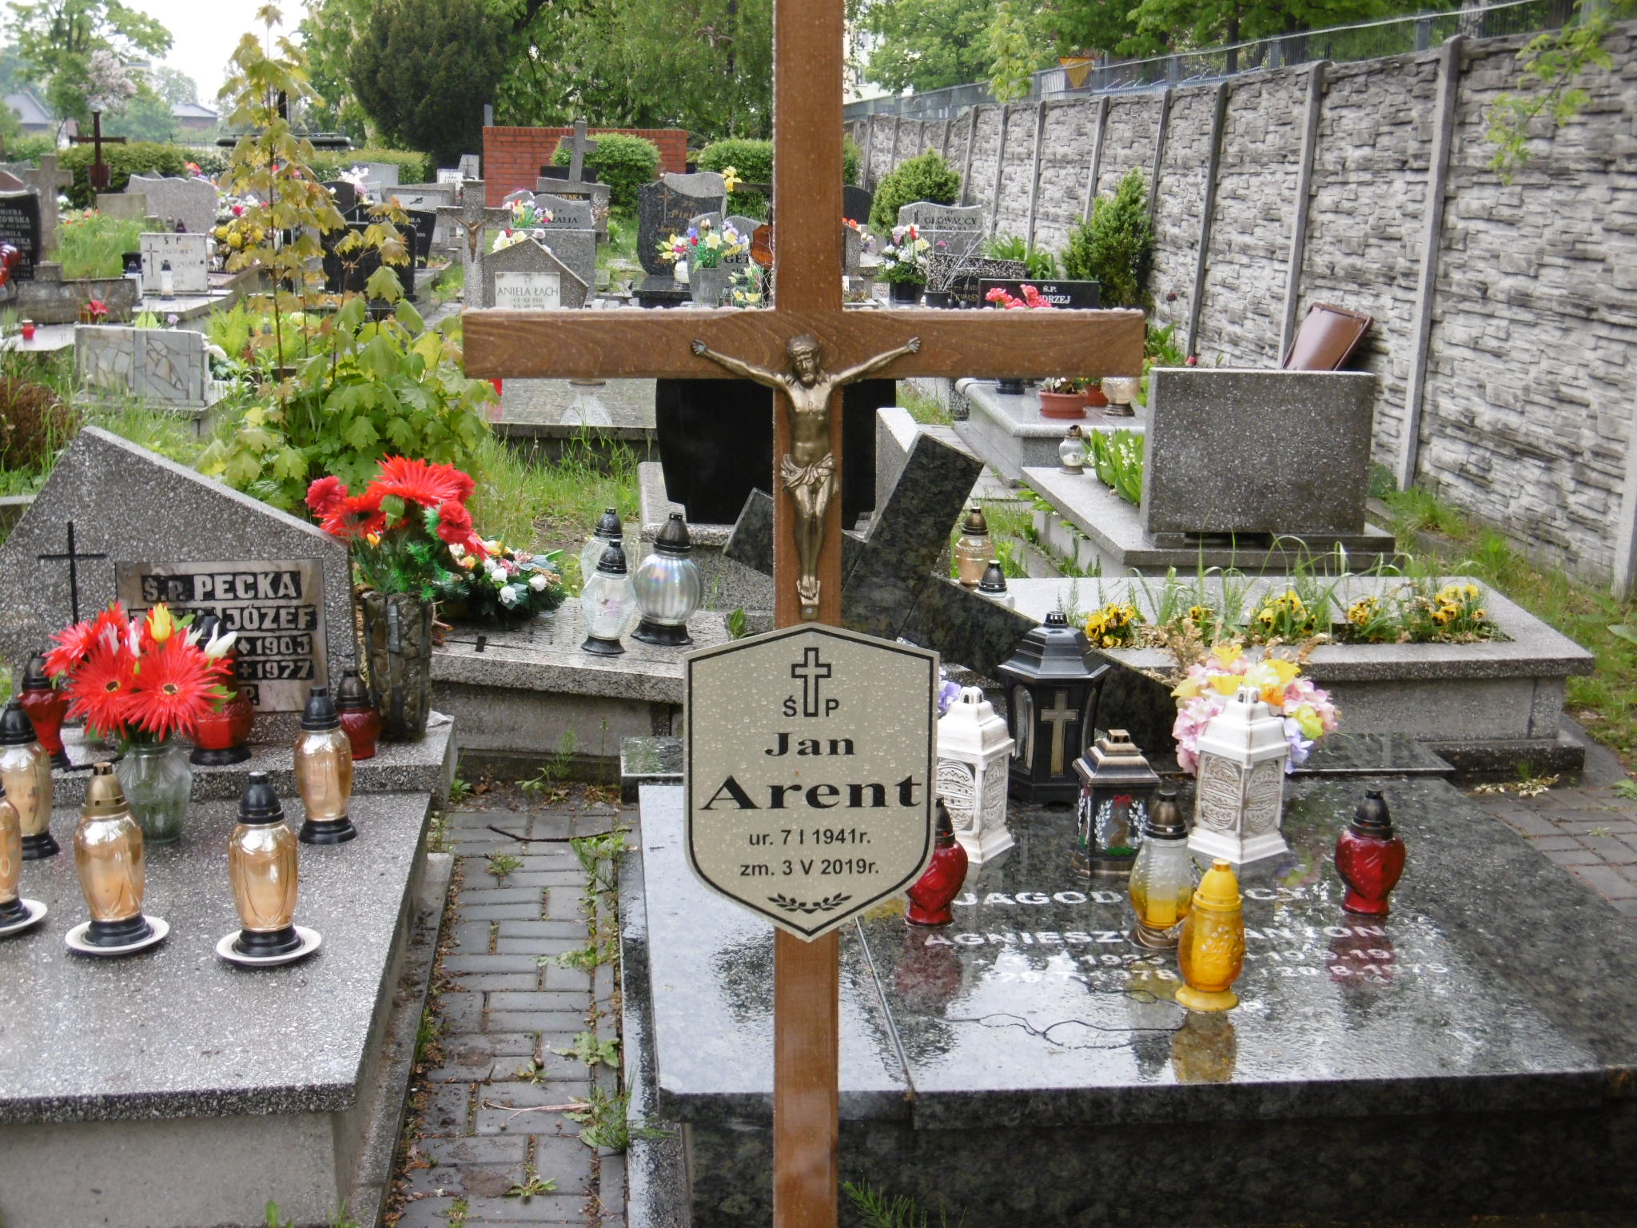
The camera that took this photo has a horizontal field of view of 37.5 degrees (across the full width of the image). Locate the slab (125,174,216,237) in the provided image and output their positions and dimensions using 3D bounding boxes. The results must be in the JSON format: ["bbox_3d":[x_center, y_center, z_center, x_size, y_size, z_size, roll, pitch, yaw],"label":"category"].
[{"bbox_3d":[-5.495,-3.420,20.566,0.761,0.620,0.100,-1,12,-5],"label":"slab"}]

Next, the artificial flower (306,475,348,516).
[{"bbox_3d":[-1.015,-0.244,4.978,0.084,0.084,0.078,2,11,6],"label":"artificial flower"}]

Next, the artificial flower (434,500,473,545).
[{"bbox_3d":[-0.796,-0.198,5.270,0.084,0.097,0.080,-2,12,-10],"label":"artificial flower"}]

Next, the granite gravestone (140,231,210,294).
[{"bbox_3d":[-4.615,-2.519,17.319,0.470,0.404,0.120,0,11,-5],"label":"granite gravestone"}]

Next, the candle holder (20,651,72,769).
[{"bbox_3d":[-1.700,0.208,5.297,0.113,0.246,0.102,-8,12,-17],"label":"candle holder"}]

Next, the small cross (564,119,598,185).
[{"bbox_3d":[-2.482,-4.792,25.000,0.375,0.666,0.100,5,11,-6],"label":"small cross"}]

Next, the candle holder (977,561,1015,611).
[{"bbox_3d":[0.480,-0.045,6.478,0.110,0.199,0.110,1,12,-5],"label":"candle holder"}]

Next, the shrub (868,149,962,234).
[{"bbox_3d":[0.884,-3.834,22.604,0.859,1.050,0.859,1,11,2],"label":"shrub"}]

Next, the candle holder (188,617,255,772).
[{"bbox_3d":[-1.279,0.153,5.116,0.139,0.316,0.139,-2,12,-5],"label":"candle holder"}]

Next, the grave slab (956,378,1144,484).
[{"bbox_3d":[1.161,-0.815,10.609,0.880,0.235,2.000,0,11,-5],"label":"grave slab"}]

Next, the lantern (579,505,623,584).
[{"bbox_3d":[-0.596,-0.152,6.710,0.150,0.291,0.150,3,12,-6],"label":"lantern"}]

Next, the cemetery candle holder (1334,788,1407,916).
[{"bbox_3d":[0.961,0.411,4.185,0.123,0.221,0.117,0,12,-5],"label":"cemetery candle holder"}]

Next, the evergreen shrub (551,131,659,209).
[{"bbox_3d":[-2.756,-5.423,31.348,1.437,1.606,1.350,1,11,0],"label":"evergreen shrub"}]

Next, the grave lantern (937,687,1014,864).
[{"bbox_3d":[0.311,0.324,5.063,0.155,0.350,0.155,7,13,30],"label":"grave lantern"}]

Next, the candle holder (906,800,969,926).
[{"bbox_3d":[0.197,0.419,4.096,0.120,0.213,0.114,1,12,-5],"label":"candle holder"}]

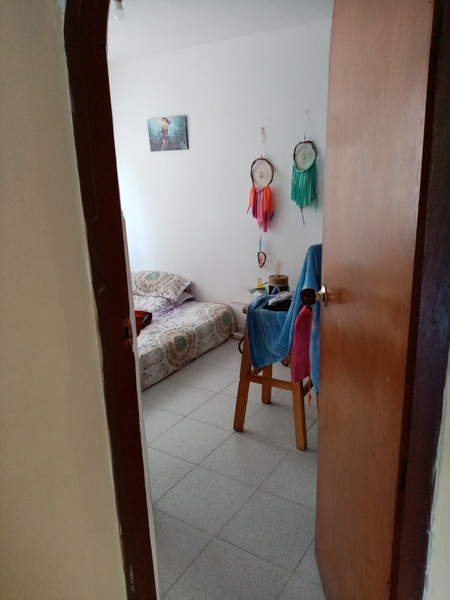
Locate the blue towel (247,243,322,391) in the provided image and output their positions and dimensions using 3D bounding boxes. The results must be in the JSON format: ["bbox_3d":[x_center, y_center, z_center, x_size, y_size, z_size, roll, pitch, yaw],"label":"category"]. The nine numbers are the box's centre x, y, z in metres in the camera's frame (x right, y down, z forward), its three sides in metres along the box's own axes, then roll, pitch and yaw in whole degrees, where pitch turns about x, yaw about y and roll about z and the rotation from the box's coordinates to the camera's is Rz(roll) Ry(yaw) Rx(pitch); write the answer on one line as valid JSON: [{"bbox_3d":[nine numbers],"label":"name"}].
[{"bbox_3d":[0.317,0.042,2.195,0.420,0.640,0.280,8,18,33],"label":"blue towel"}]

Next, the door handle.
[{"bbox_3d":[0.262,-0.010,1.317,0.078,0.060,0.060,-2,15,0],"label":"door handle"}]

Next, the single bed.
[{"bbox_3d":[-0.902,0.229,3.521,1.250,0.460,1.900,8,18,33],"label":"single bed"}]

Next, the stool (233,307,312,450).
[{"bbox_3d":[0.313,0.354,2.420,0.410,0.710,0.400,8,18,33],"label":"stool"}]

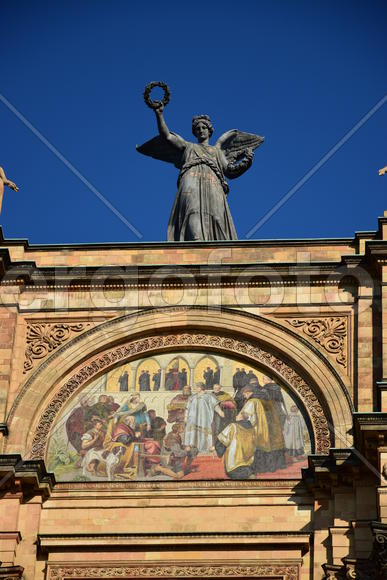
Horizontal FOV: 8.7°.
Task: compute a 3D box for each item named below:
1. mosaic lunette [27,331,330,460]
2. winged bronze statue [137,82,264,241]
[{"bbox_3d":[-0.207,1.926,42.808,5.050,2.950,0.350,-1,-38,5],"label":"mosaic lunette"},{"bbox_3d":[0.108,-1.850,46.529,2.380,3.700,1.300,-1,-38,5],"label":"winged bronze statue"}]

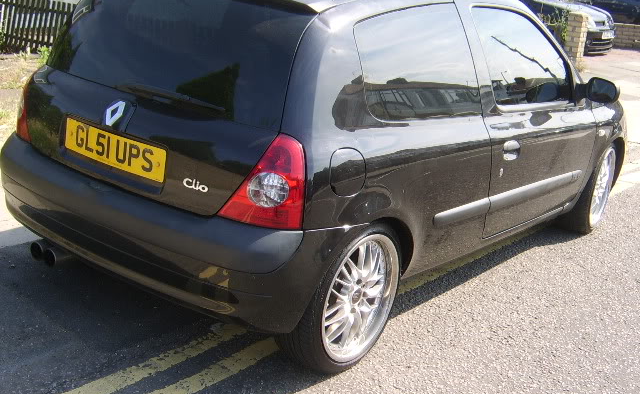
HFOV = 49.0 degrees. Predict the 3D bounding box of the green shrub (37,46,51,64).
[{"bbox_3d":[-3.131,-1.611,8.000,0.220,0.250,0.220,18,20,35],"label":"green shrub"}]

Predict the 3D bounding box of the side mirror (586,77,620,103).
[{"bbox_3d":[1.354,-0.510,3.356,0.170,0.125,0.110,18,20,35],"label":"side mirror"}]

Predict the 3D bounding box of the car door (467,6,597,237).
[{"bbox_3d":[0.973,-0.350,3.222,0.240,0.990,1.310,18,20,35],"label":"car door"}]

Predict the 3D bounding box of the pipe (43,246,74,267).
[{"bbox_3d":[-0.944,0.210,2.620,0.080,0.080,0.160,18,20,35],"label":"pipe"}]

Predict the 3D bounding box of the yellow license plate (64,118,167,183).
[{"bbox_3d":[-0.674,-0.155,2.283,0.520,0.112,0.018,18,16,35],"label":"yellow license plate"}]

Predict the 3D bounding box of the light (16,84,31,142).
[{"bbox_3d":[-1.091,-0.362,2.680,0.120,0.270,0.250,-6,21,-36],"label":"light"}]

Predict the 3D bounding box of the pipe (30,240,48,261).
[{"bbox_3d":[-1.016,0.191,2.674,0.080,0.080,0.160,18,20,35],"label":"pipe"}]

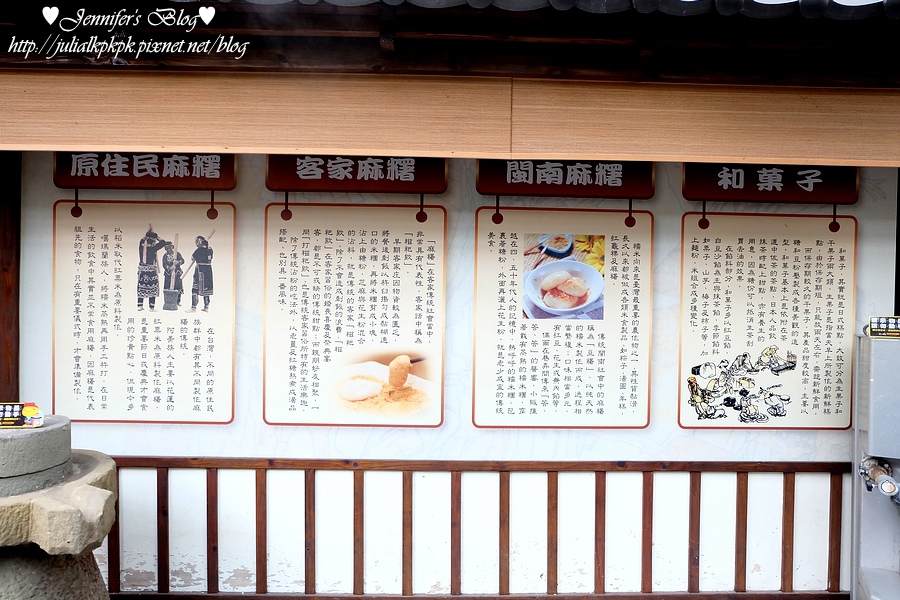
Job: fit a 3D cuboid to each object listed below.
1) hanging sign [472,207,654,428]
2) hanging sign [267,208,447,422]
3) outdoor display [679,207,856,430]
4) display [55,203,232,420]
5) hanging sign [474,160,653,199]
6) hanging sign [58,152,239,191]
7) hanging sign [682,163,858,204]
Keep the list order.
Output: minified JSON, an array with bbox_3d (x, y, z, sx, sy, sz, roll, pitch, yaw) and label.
[{"bbox_3d":[0.522,0.088,2.744,0.820,1.005,0.025,1,1,-1],"label":"hanging sign"},{"bbox_3d":[-0.430,0.073,2.723,0.820,1.005,0.025,1,1,-1],"label":"hanging sign"},{"bbox_3d":[1.473,0.104,2.765,0.820,1.005,0.025,1,1,-1],"label":"outdoor display"},{"bbox_3d":[-1.379,0.057,2.702,0.820,1.005,0.025,1,1,-1],"label":"display"},{"bbox_3d":[0.532,-0.571,2.733,0.821,0.213,0.025,1,1,-1],"label":"hanging sign"},{"bbox_3d":[-1.367,-0.603,2.691,0.821,0.213,0.025,1,1,-1],"label":"hanging sign"},{"bbox_3d":[1.483,-0.555,2.754,0.821,0.213,0.025,1,1,-1],"label":"hanging sign"}]

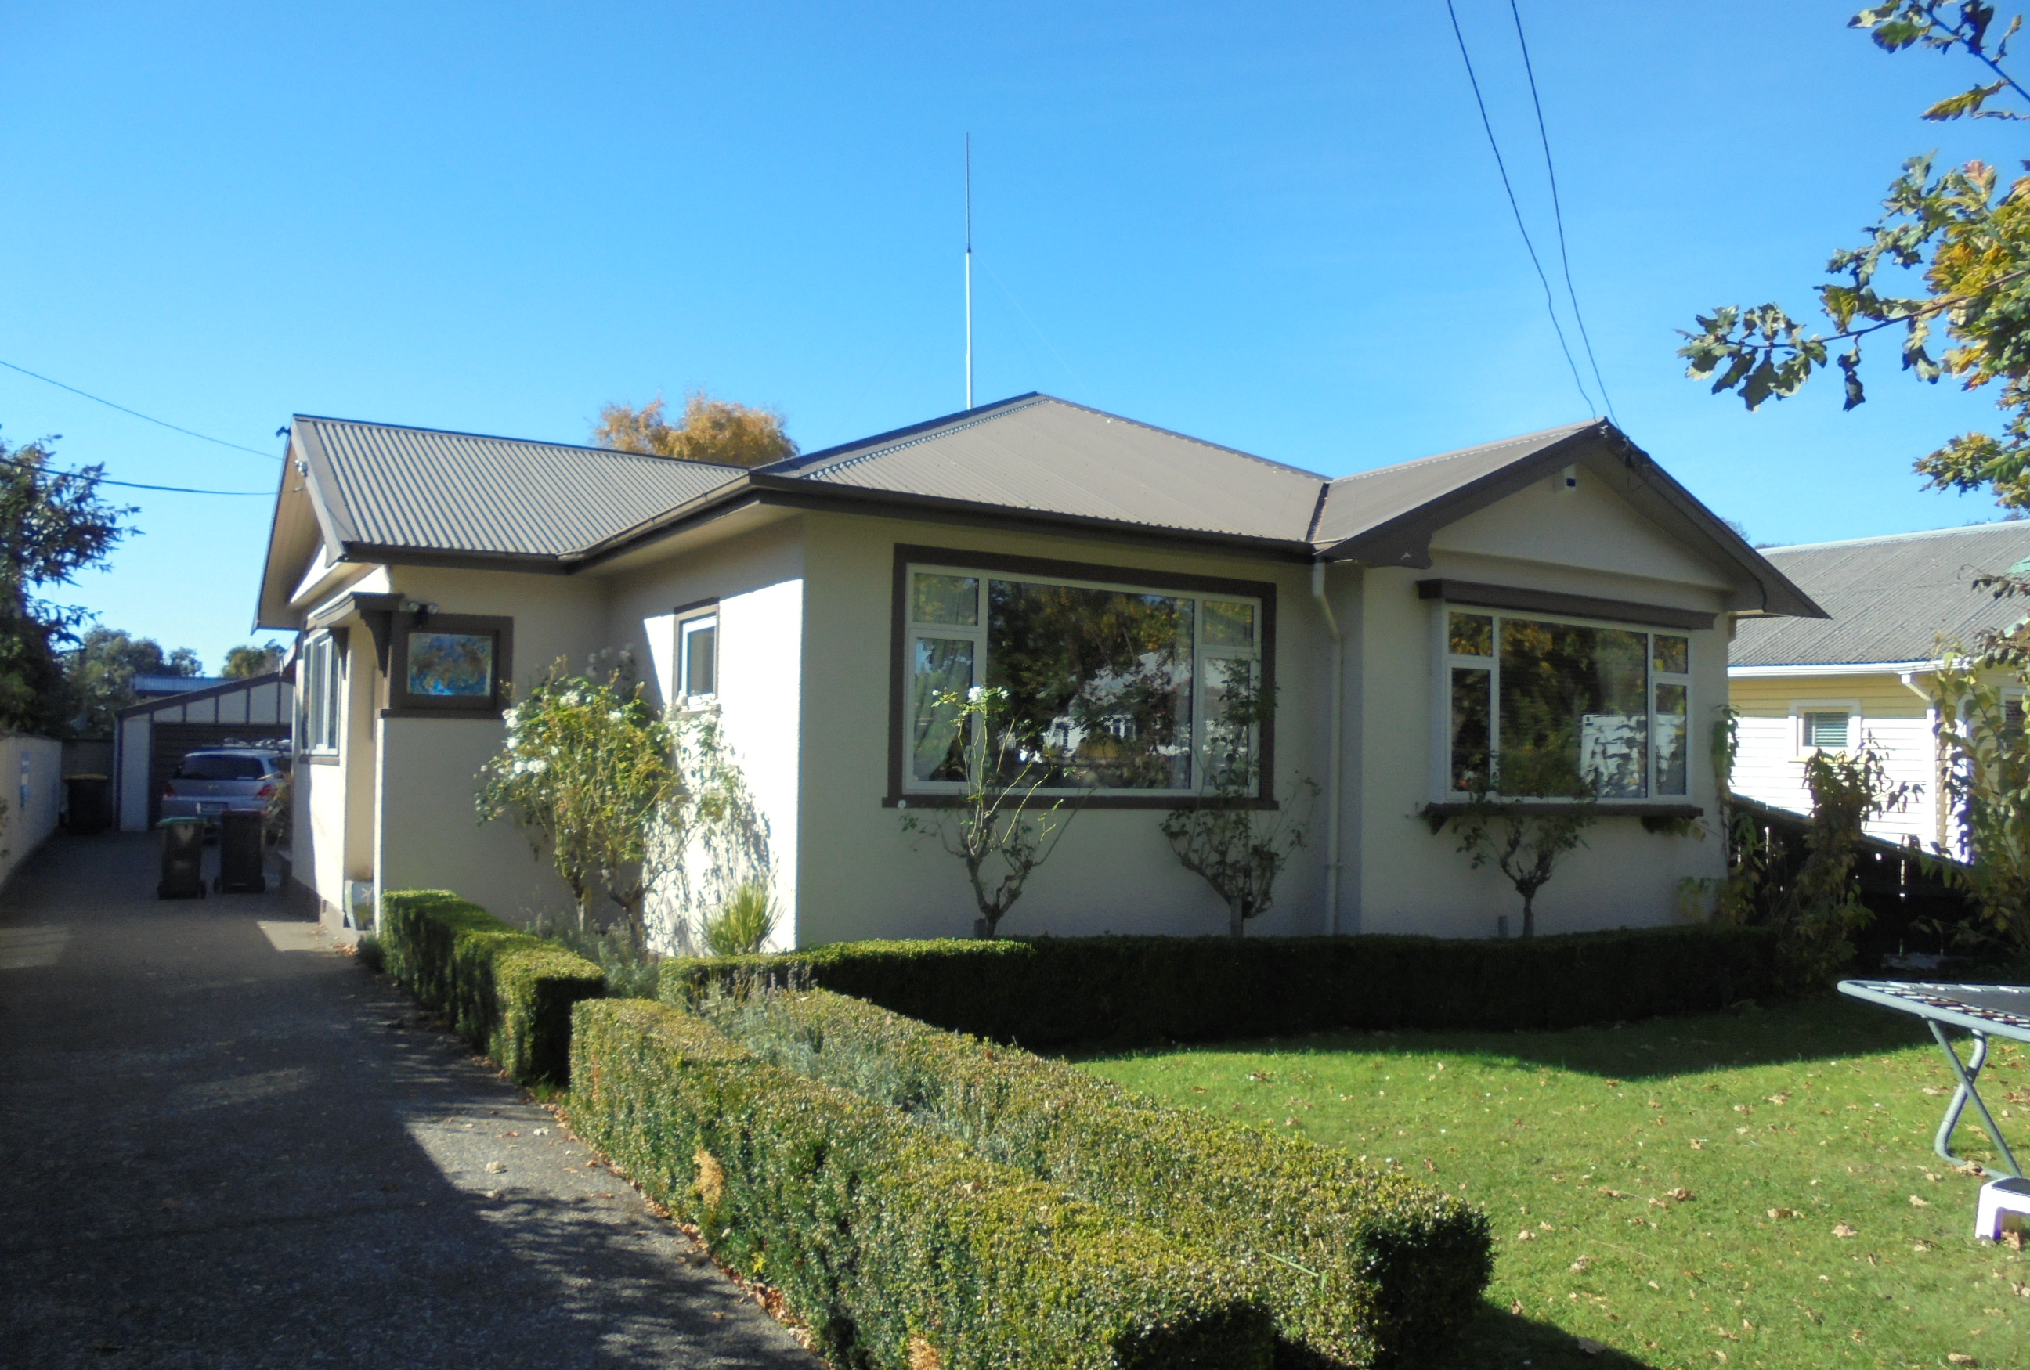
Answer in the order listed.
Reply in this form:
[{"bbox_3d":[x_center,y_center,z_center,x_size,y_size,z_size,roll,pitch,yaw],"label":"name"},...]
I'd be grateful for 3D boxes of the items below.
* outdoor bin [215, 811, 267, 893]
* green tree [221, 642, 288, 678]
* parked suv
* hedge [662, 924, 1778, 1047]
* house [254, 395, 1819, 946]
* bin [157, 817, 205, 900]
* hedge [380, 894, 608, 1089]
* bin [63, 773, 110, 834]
[{"bbox_3d":[-9.533,2.063,18.800,0.490,1.030,0.550,3,-3,-30],"label":"outdoor bin"},{"bbox_3d":[-25.828,1.109,51.875,3.000,5.200,3.000,3,-3,-30],"label":"green tree"},{"bbox_3d":[-14.632,2.039,28.550,1.780,1.660,4.400,2,-3,-21],"label":"parked suv"},{"bbox_3d":[1.644,1.730,8.923,7.300,0.480,0.650,2,-3,-24],"label":"hedge"},{"bbox_3d":[-1.267,-0.167,15.679,10.965,5.151,13.464,3,-3,-30],"label":"house"},{"bbox_3d":[-9.556,1.993,17.500,0.480,0.950,0.540,3,-3,-30],"label":"bin"},{"bbox_3d":[-3.148,1.703,9.088,0.520,0.540,4.600,3,-3,-30],"label":"hedge"},{"bbox_3d":[-16.916,2.169,27.800,0.720,1.070,0.600,3,-3,-30],"label":"bin"}]

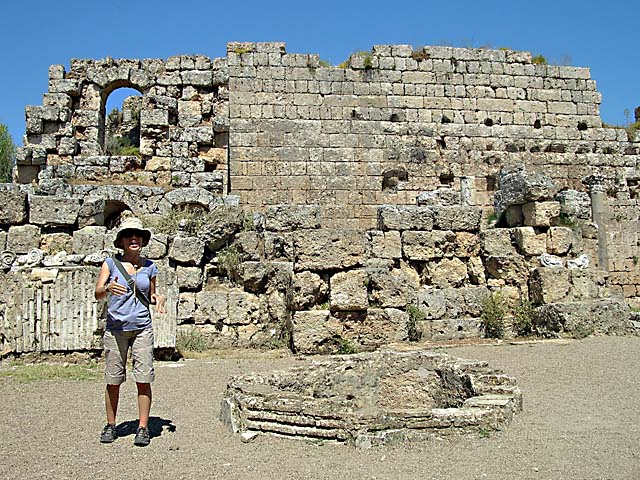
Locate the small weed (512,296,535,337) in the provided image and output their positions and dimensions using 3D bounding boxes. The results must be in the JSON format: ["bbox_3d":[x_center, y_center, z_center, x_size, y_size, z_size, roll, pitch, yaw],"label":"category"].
[{"bbox_3d":[2.979,1.130,9.750,0.280,0.550,0.270,0,1,-11],"label":"small weed"}]

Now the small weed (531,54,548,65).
[{"bbox_3d":[5.428,-4.464,16.460,0.444,0.247,0.320,0,0,-8],"label":"small weed"}]

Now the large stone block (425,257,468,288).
[{"bbox_3d":[1.842,0.473,9.690,0.629,0.458,0.480,0,0,-8],"label":"large stone block"}]

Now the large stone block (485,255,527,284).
[{"bbox_3d":[2.757,0.436,9.840,0.639,0.436,0.480,0,0,-8],"label":"large stone block"}]

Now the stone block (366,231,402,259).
[{"bbox_3d":[0.872,0.054,9.450,0.475,0.379,0.450,0,1,-11],"label":"stone block"}]

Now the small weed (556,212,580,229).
[{"bbox_3d":[3.718,-0.293,10.000,0.280,0.240,0.240,0,2,-10],"label":"small weed"}]

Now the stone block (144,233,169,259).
[{"bbox_3d":[-2.095,0.082,8.400,0.350,0.310,0.380,0,2,-10],"label":"stone block"}]

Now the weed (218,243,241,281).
[{"bbox_3d":[-1.169,0.291,8.600,0.280,0.430,0.250,0,2,-10],"label":"weed"}]

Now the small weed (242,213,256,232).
[{"bbox_3d":[-0.953,-0.237,9.000,0.190,0.260,0.180,0,2,-10],"label":"small weed"}]

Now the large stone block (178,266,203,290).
[{"bbox_3d":[-1.735,0.499,8.826,0.332,0.299,0.360,-1,1,-13],"label":"large stone block"}]

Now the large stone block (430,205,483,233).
[{"bbox_3d":[1.919,-0.294,9.835,0.807,0.368,0.480,-1,1,-13],"label":"large stone block"}]

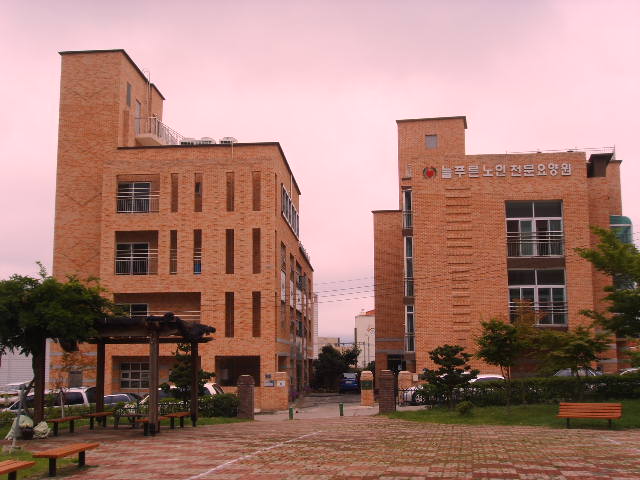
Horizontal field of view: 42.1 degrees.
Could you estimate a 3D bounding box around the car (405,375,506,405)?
[{"bbox_3d":[6.198,7.007,39.071,4.600,1.450,1.780,-1,-9,4],"label":"car"}]

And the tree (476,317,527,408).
[{"bbox_3d":[7.053,4.721,32.155,2.200,3.360,2.150,-1,-9,4],"label":"tree"}]

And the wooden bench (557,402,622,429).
[{"bbox_3d":[7.338,4.763,22.613,1.740,0.730,0.600,-4,-9,21],"label":"wooden bench"}]

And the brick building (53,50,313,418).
[{"bbox_3d":[-7.420,0.958,56.863,12.050,19.200,25.500,-1,-9,4],"label":"brick building"}]

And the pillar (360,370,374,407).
[{"bbox_3d":[2.101,6.604,36.965,0.590,1.530,0.590,-1,-9,4],"label":"pillar"}]

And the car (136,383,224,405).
[{"bbox_3d":[-6.223,6.848,34.458,4.400,1.530,1.720,-4,-9,3],"label":"car"}]

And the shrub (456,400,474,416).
[{"bbox_3d":[5.045,5.820,29.060,0.640,0.580,0.620,-1,-9,4],"label":"shrub"}]

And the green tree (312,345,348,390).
[{"bbox_3d":[0.844,9.682,62.330,2.740,3.680,2.740,-1,-9,4],"label":"green tree"}]

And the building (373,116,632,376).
[{"bbox_3d":[9.612,1.710,47.246,13.400,14.100,14.000,-1,-9,4],"label":"building"}]

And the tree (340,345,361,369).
[{"bbox_3d":[2.172,9.527,61.258,1.900,3.640,1.900,-1,-9,4],"label":"tree"}]

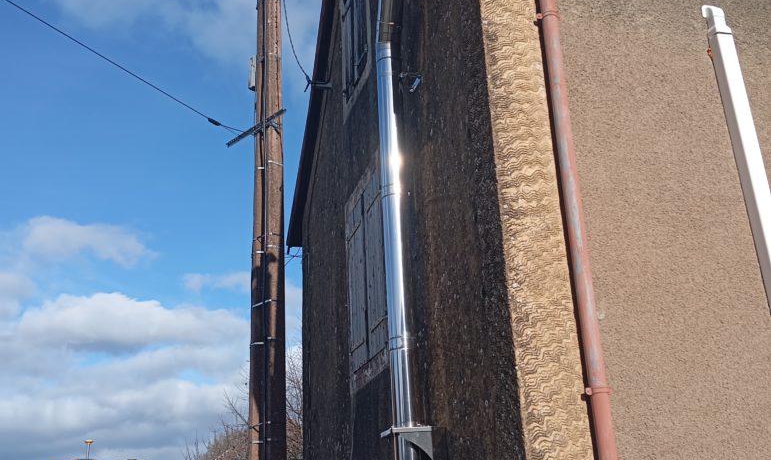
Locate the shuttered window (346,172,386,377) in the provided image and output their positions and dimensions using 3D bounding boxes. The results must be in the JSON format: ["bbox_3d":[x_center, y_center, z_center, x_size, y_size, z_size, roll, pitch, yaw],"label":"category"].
[{"bbox_3d":[-0.148,0.341,6.353,0.100,1.400,1.030,3,-21,-15],"label":"shuttered window"}]

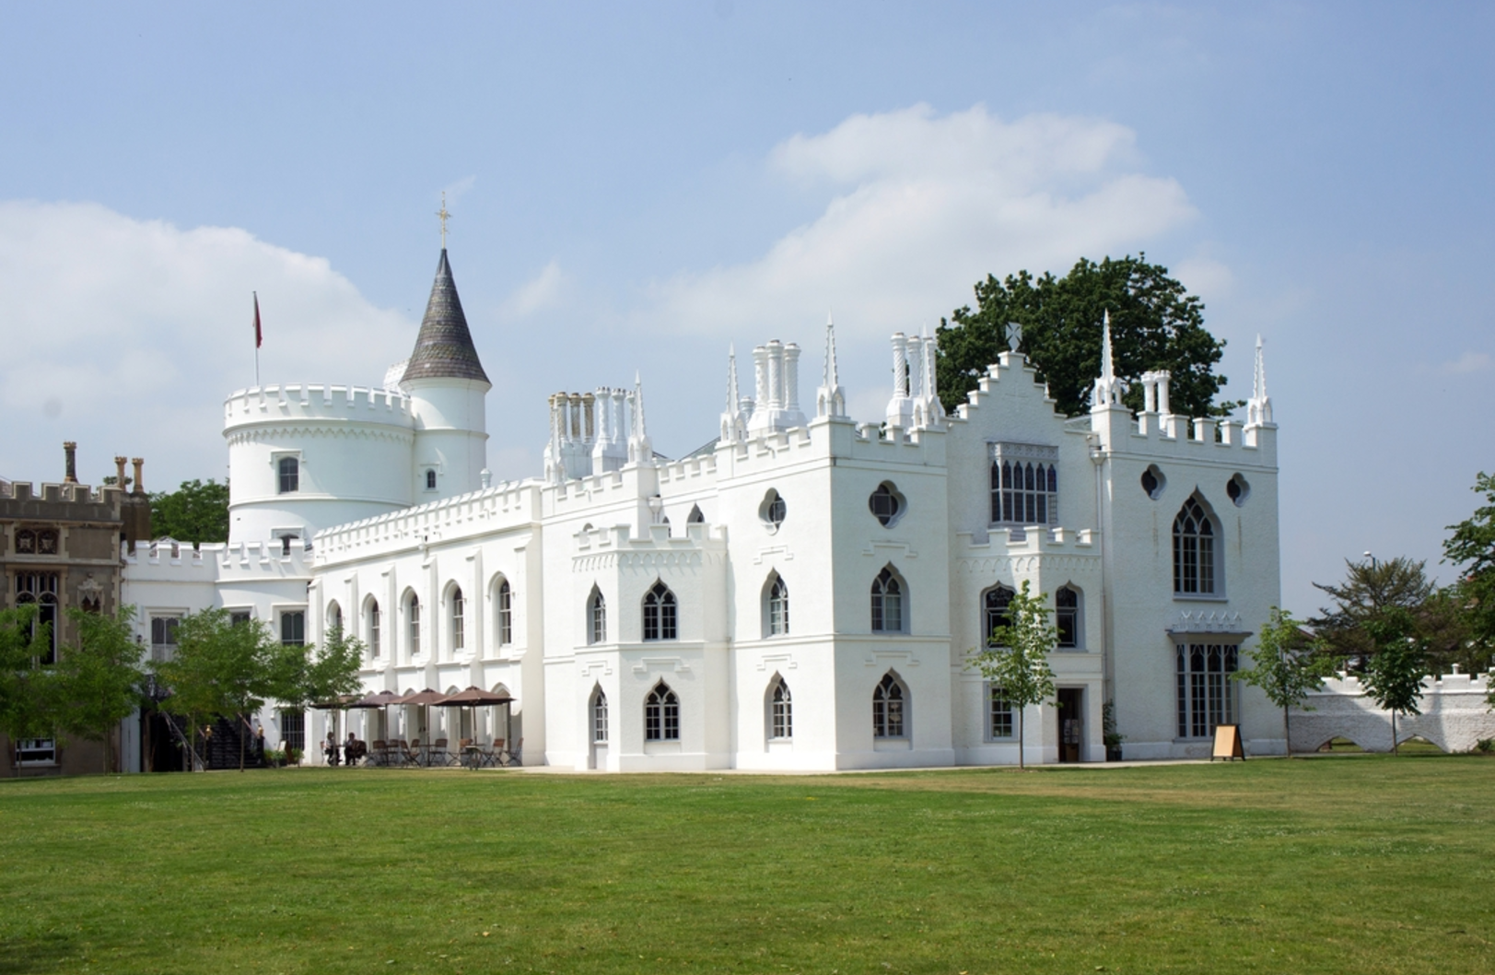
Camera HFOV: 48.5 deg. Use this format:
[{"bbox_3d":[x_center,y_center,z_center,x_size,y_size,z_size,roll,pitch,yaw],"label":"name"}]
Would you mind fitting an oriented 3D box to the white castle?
[{"bbox_3d":[-5.962,-0.975,63.884,22.900,22.740,46.300,4,-9,-35],"label":"white castle"}]

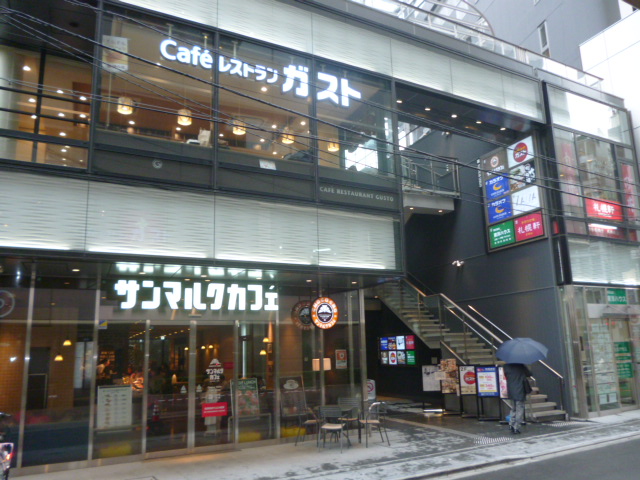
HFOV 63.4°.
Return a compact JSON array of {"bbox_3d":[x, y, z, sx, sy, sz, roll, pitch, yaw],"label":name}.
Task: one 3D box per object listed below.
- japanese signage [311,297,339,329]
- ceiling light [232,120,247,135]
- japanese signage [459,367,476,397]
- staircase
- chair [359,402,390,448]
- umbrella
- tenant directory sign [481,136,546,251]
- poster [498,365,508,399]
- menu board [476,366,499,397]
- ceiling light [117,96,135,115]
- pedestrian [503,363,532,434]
[{"bbox_3d":[0.106,1.621,11.466,0.670,0.670,0.120,5,-13,-29],"label":"japanese signage"},{"bbox_3d":[-1.761,-2.454,11.325,0.290,0.270,0.290,-2,-12,0],"label":"ceiling light"},{"bbox_3d":[3.906,3.659,13.481,0.530,0.760,0.050,-2,-12,0],"label":"japanese signage"},{"bbox_3d":[3.878,2.965,15.735,1.400,4.100,6.800,5,-13,-29],"label":"staircase"},{"bbox_3d":[1.066,3.606,10.138,0.530,0.780,0.510,1,-12,-14],"label":"chair"},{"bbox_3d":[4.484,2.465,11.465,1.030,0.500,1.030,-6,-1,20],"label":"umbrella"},{"bbox_3d":[5.471,-1.253,14.690,0.130,2.877,1.916,5,-14,-29],"label":"tenant directory sign"},{"bbox_3d":[4.620,3.454,12.503,0.530,0.750,0.040,-6,-13,19],"label":"poster"},{"bbox_3d":[4.277,3.597,13.140,0.530,0.760,0.040,-6,-13,18],"label":"menu board"},{"bbox_3d":[-3.610,-2.485,9.608,0.270,0.230,0.270,5,-13,-29],"label":"ceiling light"},{"bbox_3d":[4.253,3.264,11.287,0.420,1.680,0.520,9,-16,-40],"label":"pedestrian"}]

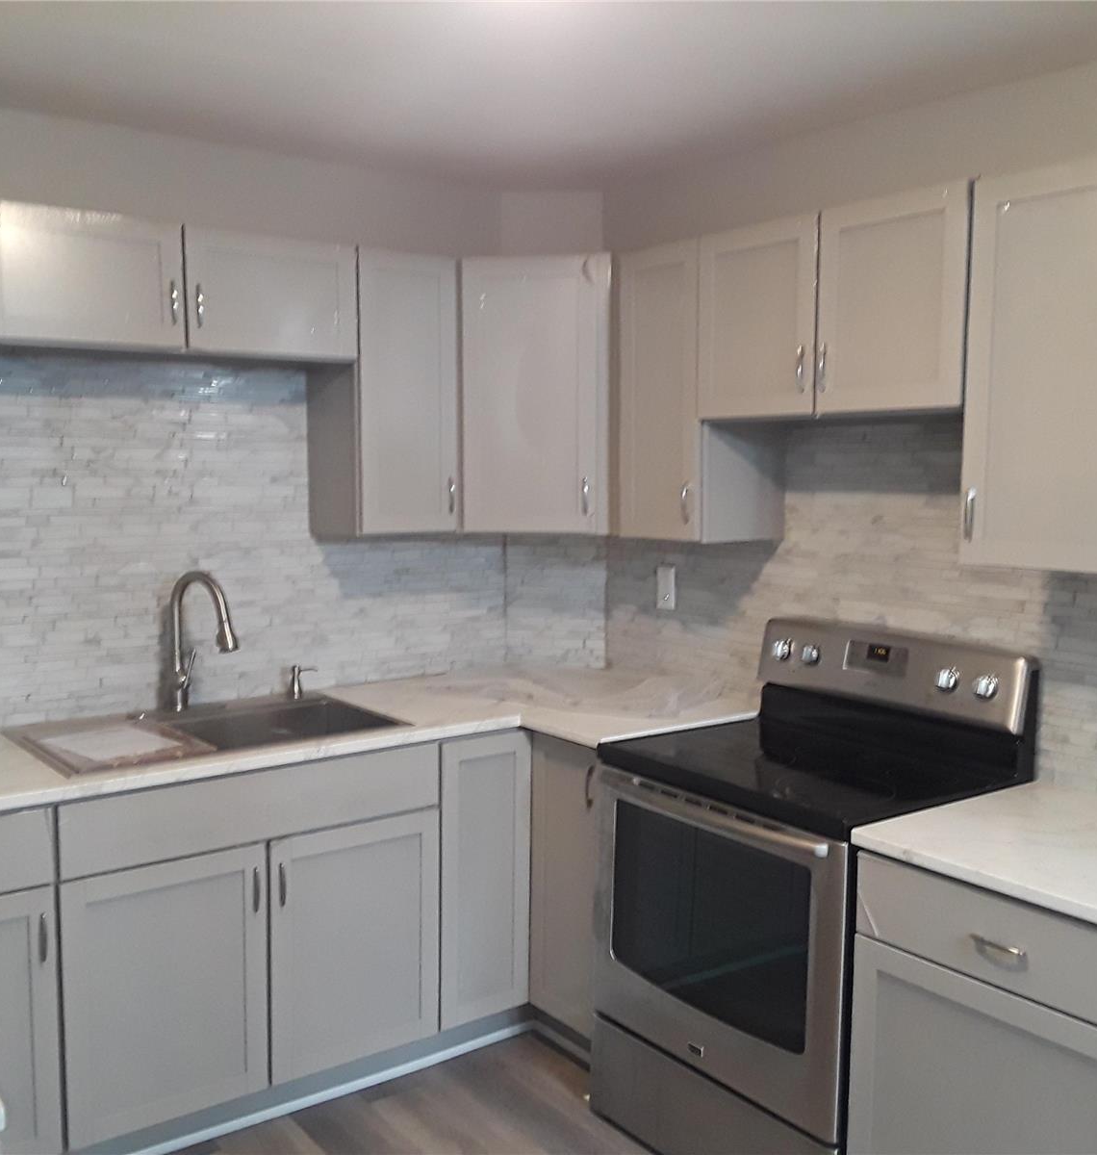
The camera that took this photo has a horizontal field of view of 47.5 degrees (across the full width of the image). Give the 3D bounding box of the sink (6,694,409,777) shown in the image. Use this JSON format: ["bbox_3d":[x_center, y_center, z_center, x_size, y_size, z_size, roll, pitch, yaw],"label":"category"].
[{"bbox_3d":[-0.819,0.462,3.062,0.838,0.203,0.549,-4,7,-35],"label":"sink"}]

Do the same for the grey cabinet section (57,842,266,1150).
[{"bbox_3d":[-1.012,0.894,3.023,0.459,0.584,0.600,-4,7,-35],"label":"grey cabinet section"}]

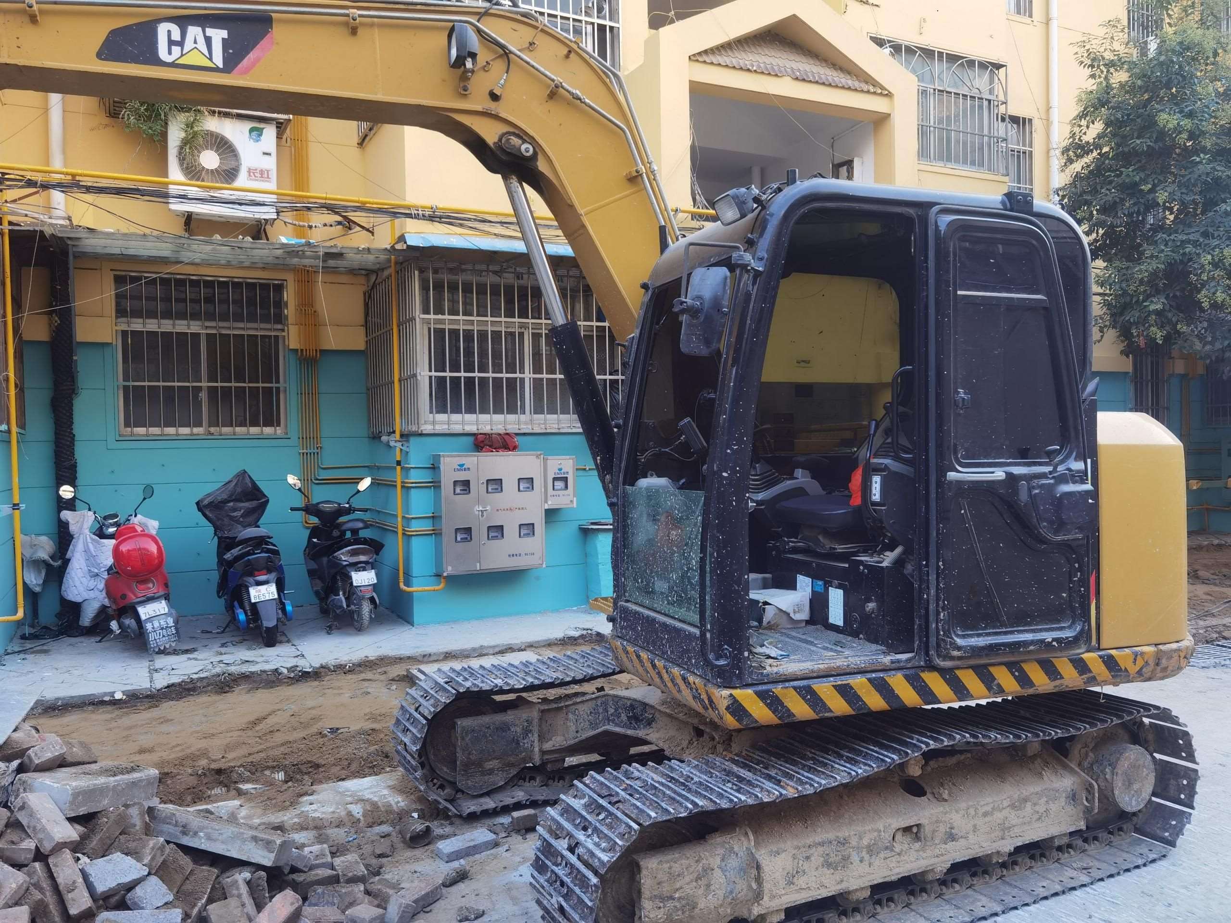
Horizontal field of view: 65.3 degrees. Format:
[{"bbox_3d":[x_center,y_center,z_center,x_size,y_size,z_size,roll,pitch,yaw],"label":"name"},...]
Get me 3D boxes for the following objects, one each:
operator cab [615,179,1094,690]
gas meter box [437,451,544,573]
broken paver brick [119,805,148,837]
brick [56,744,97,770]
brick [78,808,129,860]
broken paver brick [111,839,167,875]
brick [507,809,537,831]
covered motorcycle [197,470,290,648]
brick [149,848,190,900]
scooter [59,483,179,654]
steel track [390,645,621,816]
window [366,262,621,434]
[{"bbox_3d":[0.927,-0.125,3.920,1.620,1.730,1.070,-1,0,-21],"label":"operator cab"},{"bbox_3d":[-1.125,0.451,8.589,0.946,1.041,0.267,-2,2,-26],"label":"gas meter box"},{"bbox_3d":[-1.798,1.343,3.600,0.090,0.120,0.060,-7,-26,-13],"label":"broken paver brick"},{"bbox_3d":[-2.356,1.281,4.200,0.175,0.058,0.100,-2,24,-30],"label":"brick"},{"bbox_3d":[-1.945,1.413,3.640,0.105,0.058,0.190,-13,35,23],"label":"brick"},{"bbox_3d":[-1.676,1.370,3.335,0.215,0.056,0.105,-6,28,20],"label":"broken paver brick"},{"bbox_3d":[-0.409,1.592,4.259,0.108,0.060,0.062,-1,1,-12],"label":"brick"},{"bbox_3d":[-3.074,0.781,7.996,0.670,1.330,1.700,-2,1,-32],"label":"covered motorcycle"},{"bbox_3d":[-1.470,1.356,3.156,0.057,0.098,0.140,-34,21,17],"label":"brick"},{"bbox_3d":[-3.932,0.850,7.733,0.760,1.240,1.670,-2,2,-37],"label":"scooter"},{"bbox_3d":[0.258,1.302,5.109,2.760,0.610,0.465,-1,0,-27],"label":"steel track"},{"bbox_3d":[-1.184,-0.999,9.431,2.100,1.449,1.659,-2,1,-29],"label":"window"}]

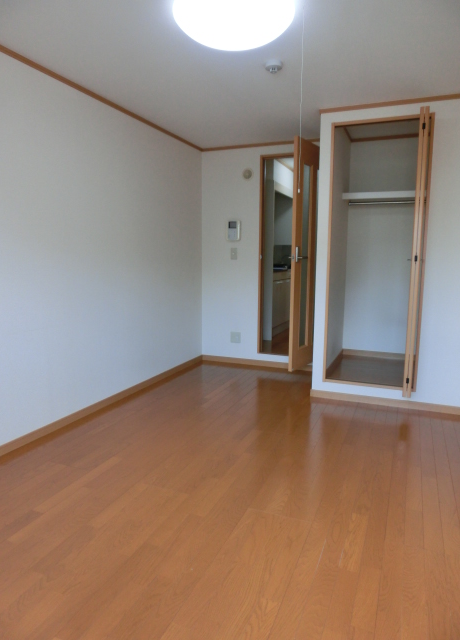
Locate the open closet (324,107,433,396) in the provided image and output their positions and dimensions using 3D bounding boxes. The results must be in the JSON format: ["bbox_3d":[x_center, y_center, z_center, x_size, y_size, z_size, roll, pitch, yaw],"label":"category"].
[{"bbox_3d":[1.297,-0.545,3.887,0.740,2.100,1.050,4,9,22],"label":"open closet"}]

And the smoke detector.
[{"bbox_3d":[0.264,-1.524,2.680,0.100,0.054,0.100,0,8,0],"label":"smoke detector"}]

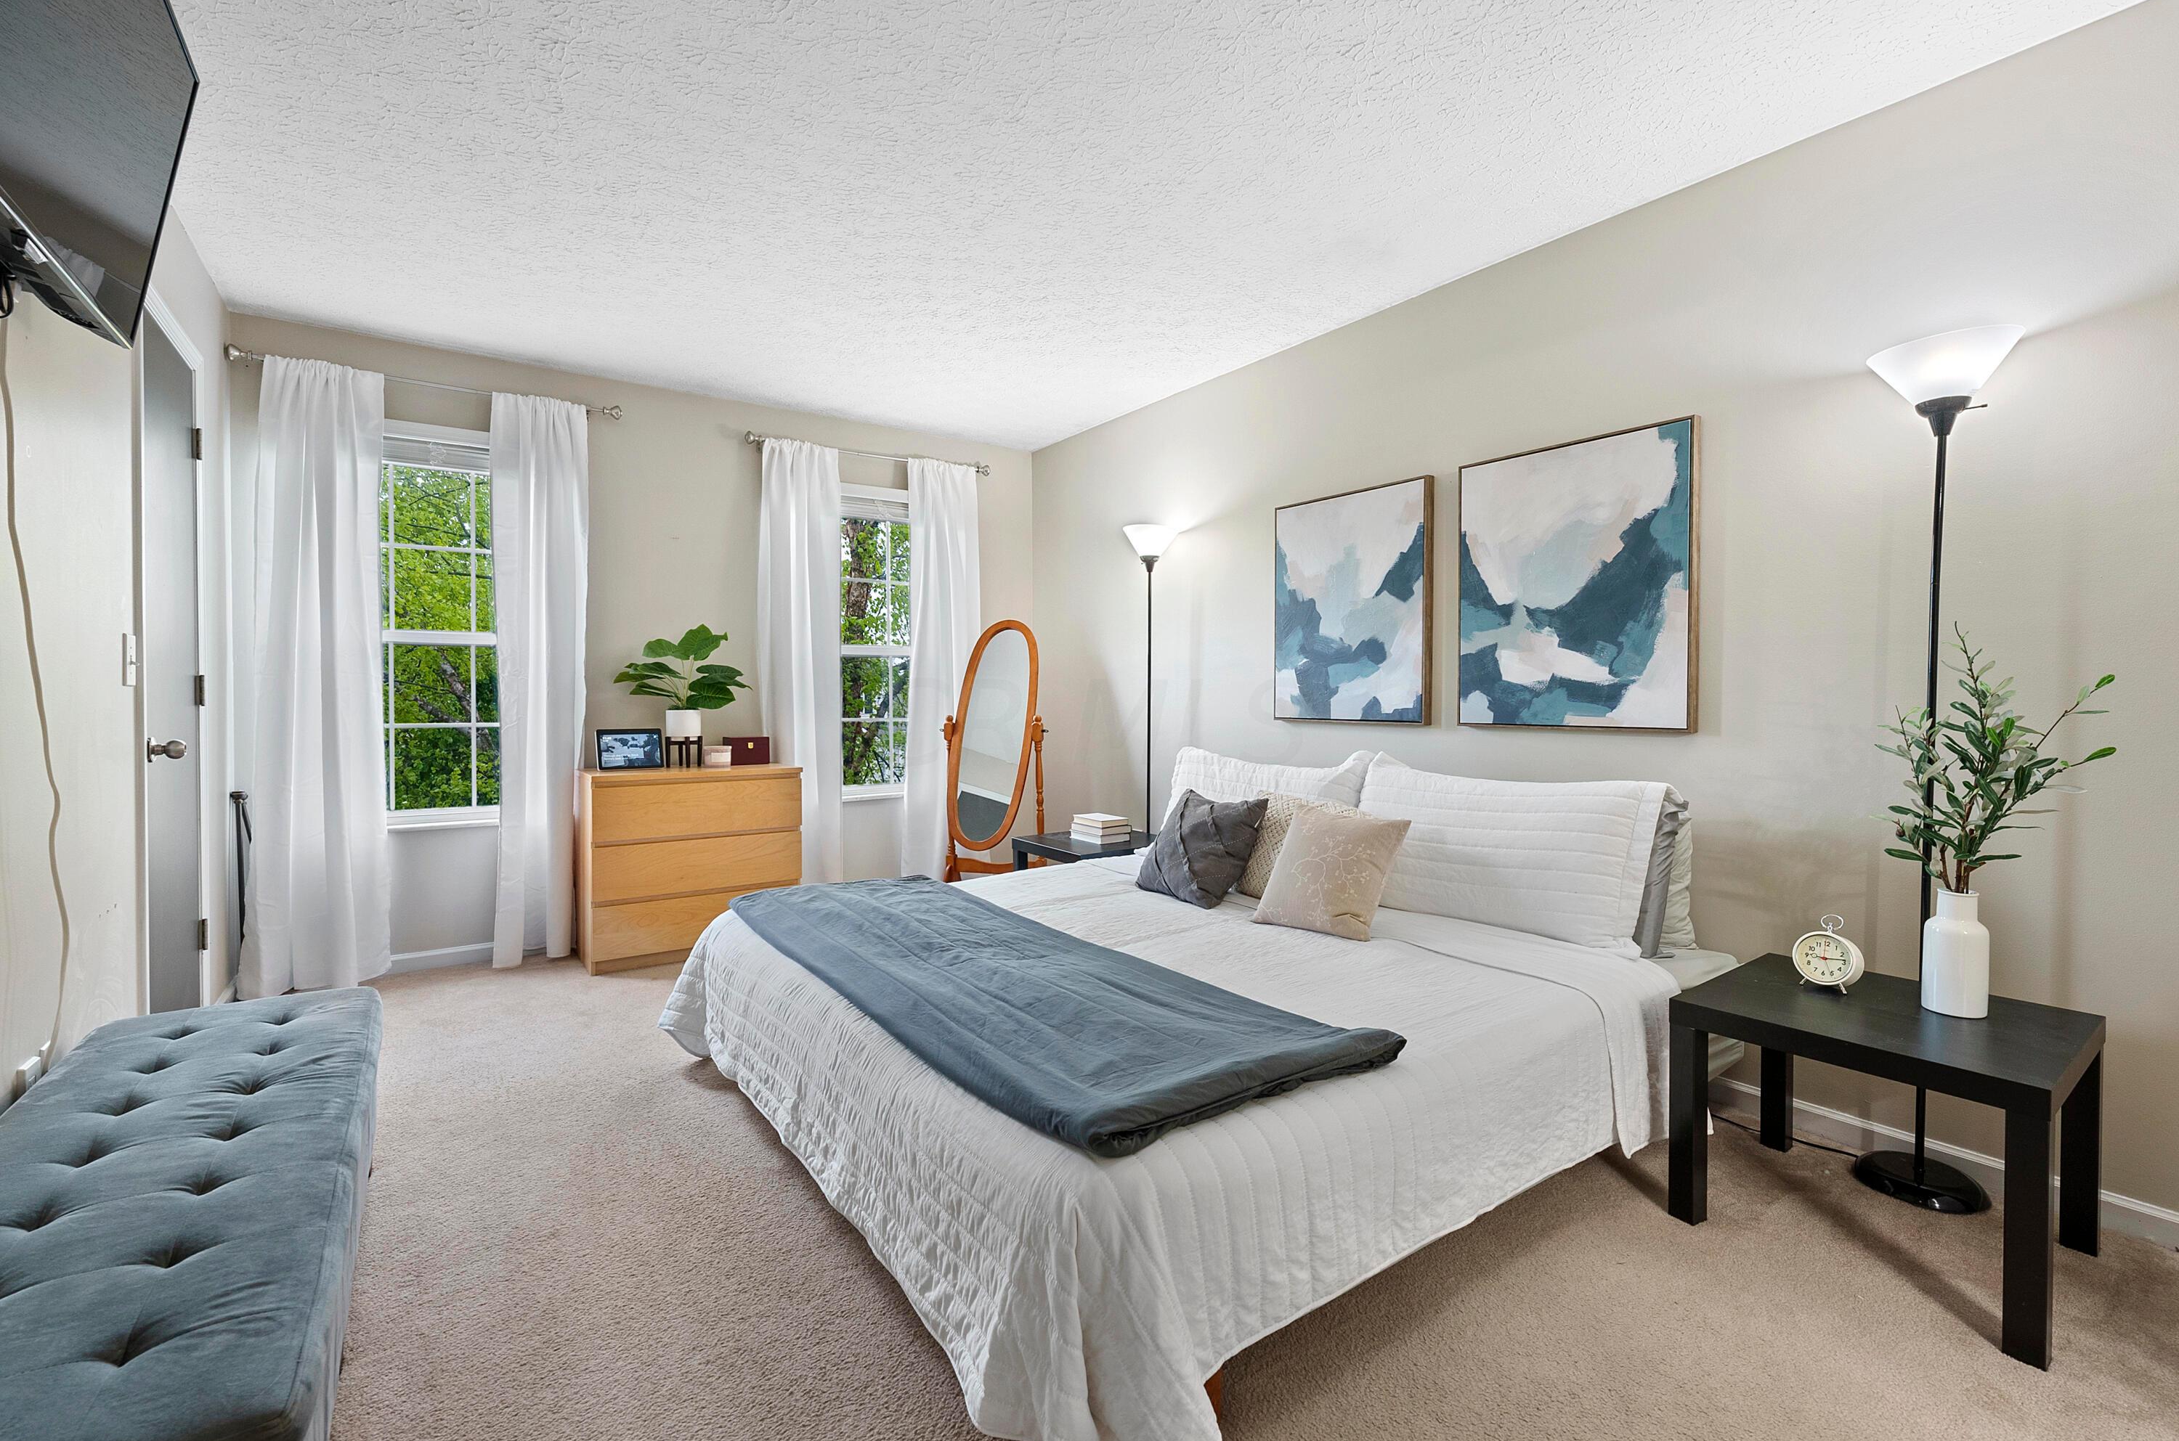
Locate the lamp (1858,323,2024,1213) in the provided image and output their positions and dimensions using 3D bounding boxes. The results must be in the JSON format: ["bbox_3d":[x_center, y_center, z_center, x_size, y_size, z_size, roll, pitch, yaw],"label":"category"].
[{"bbox_3d":[1.841,0.114,1.985,0.260,1.830,0.260,-2,2,-36],"label":"lamp"}]

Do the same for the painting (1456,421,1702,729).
[{"bbox_3d":[1.421,-0.395,2.700,0.045,0.837,0.677,-1,2,-35],"label":"painting"}]

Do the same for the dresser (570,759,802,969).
[{"bbox_3d":[-1.727,0.591,3.925,0.805,0.775,0.480,-1,2,-35],"label":"dresser"}]

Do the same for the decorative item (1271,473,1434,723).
[{"bbox_3d":[0.966,-0.417,3.386,0.047,0.850,0.675,-2,2,-36],"label":"decorative item"}]

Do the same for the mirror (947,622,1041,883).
[{"bbox_3d":[-0.472,0.215,4.555,0.550,1.475,0.450,0,2,14],"label":"mirror"}]

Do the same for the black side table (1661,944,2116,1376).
[{"bbox_3d":[1.599,0.811,1.839,0.550,0.453,0.550,-1,2,-35],"label":"black side table"}]

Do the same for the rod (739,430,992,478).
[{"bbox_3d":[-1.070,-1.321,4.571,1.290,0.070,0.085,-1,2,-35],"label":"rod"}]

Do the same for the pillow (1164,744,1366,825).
[{"bbox_3d":[0.564,0.301,3.291,0.180,0.470,0.940,29,-15,-33],"label":"pillow"}]

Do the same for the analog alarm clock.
[{"bbox_3d":[1.599,0.506,1.967,0.062,0.147,0.112,-1,2,-30],"label":"analog alarm clock"}]

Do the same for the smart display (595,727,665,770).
[{"bbox_3d":[-1.995,0.126,3.941,0.250,0.168,0.090,-1,2,-32],"label":"smart display"}]

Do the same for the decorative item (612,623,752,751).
[{"bbox_3d":[-1.736,-0.106,3.919,0.550,0.620,0.420,-1,2,-35],"label":"decorative item"}]

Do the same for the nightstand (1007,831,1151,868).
[{"bbox_3d":[0.053,0.746,3.959,0.550,0.450,0.550,-2,2,-36],"label":"nightstand"}]

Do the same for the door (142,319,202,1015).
[{"bbox_3d":[-2.475,-0.006,2.424,0.043,2.030,0.670,-1,2,-35],"label":"door"}]

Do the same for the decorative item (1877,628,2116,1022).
[{"bbox_3d":[1.822,0.199,1.827,0.360,0.765,0.330,-1,2,-35],"label":"decorative item"}]

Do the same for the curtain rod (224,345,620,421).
[{"bbox_3d":[-2.514,-1.302,3.543,1.245,0.066,0.090,-2,2,-36],"label":"curtain rod"}]

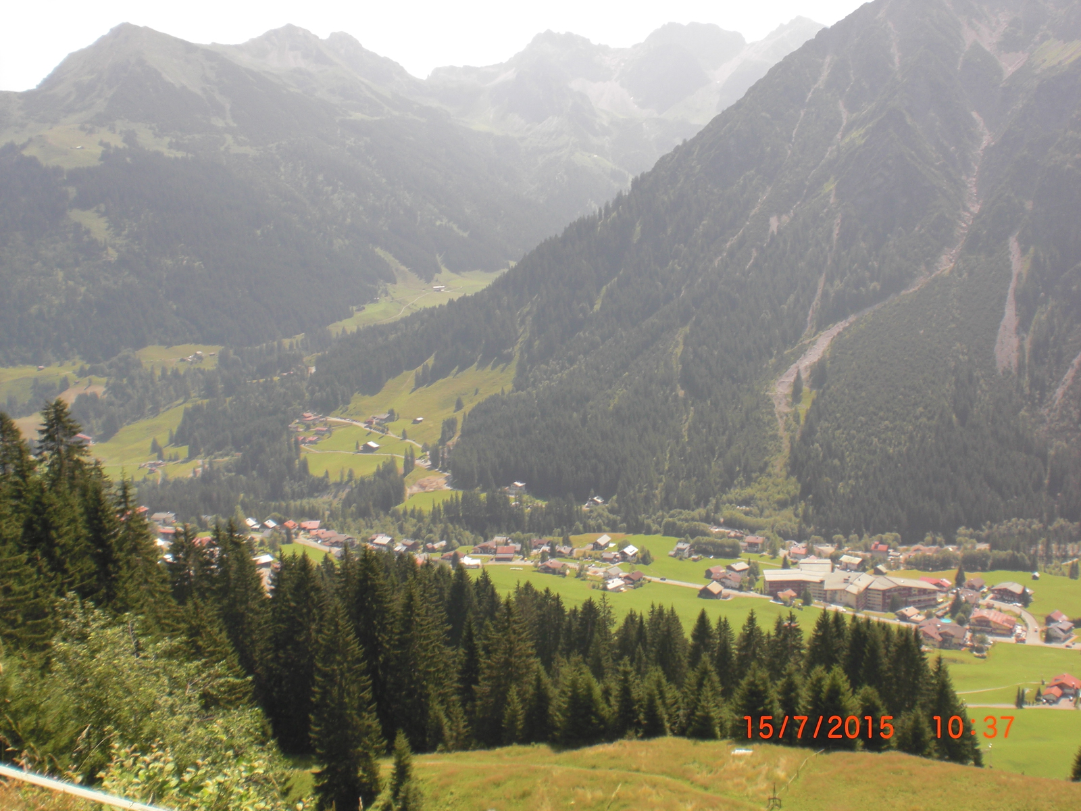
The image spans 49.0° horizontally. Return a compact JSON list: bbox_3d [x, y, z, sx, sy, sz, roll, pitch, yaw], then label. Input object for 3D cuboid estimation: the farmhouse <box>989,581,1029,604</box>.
[{"bbox_3d":[323.500,128.400,819.200,17.600,9.100,17.600,7,12,35],"label":"farmhouse"}]

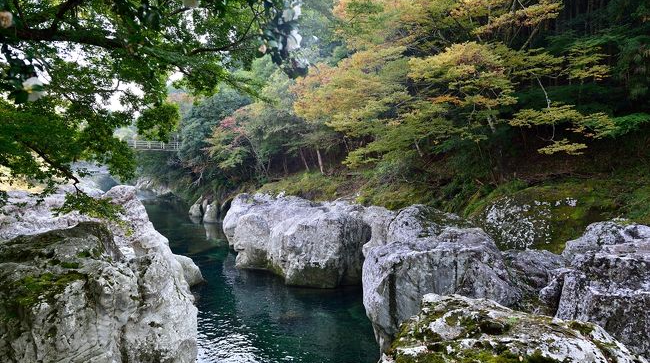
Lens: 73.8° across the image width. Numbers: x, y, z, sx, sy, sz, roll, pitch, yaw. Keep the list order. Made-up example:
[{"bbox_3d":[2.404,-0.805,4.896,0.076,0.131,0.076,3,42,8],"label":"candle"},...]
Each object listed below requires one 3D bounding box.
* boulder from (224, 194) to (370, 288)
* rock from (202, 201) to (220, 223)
[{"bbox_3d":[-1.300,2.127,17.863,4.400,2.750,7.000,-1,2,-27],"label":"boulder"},{"bbox_3d":[-8.600,2.279,32.872,1.250,1.650,1.300,0,2,0],"label":"rock"}]

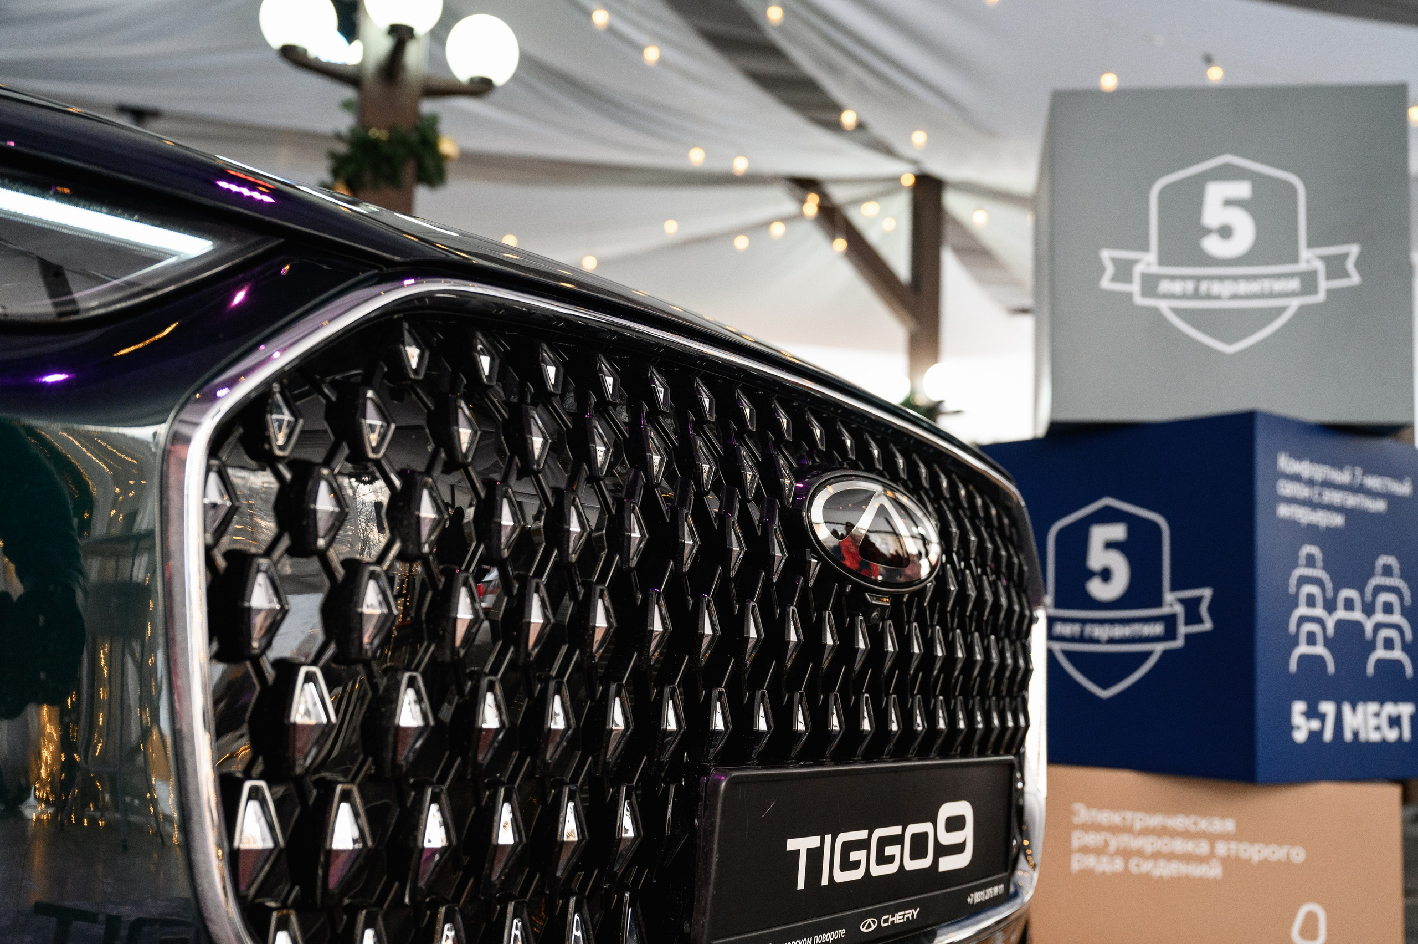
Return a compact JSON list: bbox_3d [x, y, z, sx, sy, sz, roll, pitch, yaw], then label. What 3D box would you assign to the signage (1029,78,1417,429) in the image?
[{"bbox_3d":[0.804,-0.287,2.326,0.505,0.505,0.505,1,-7,10],"label":"signage"}]

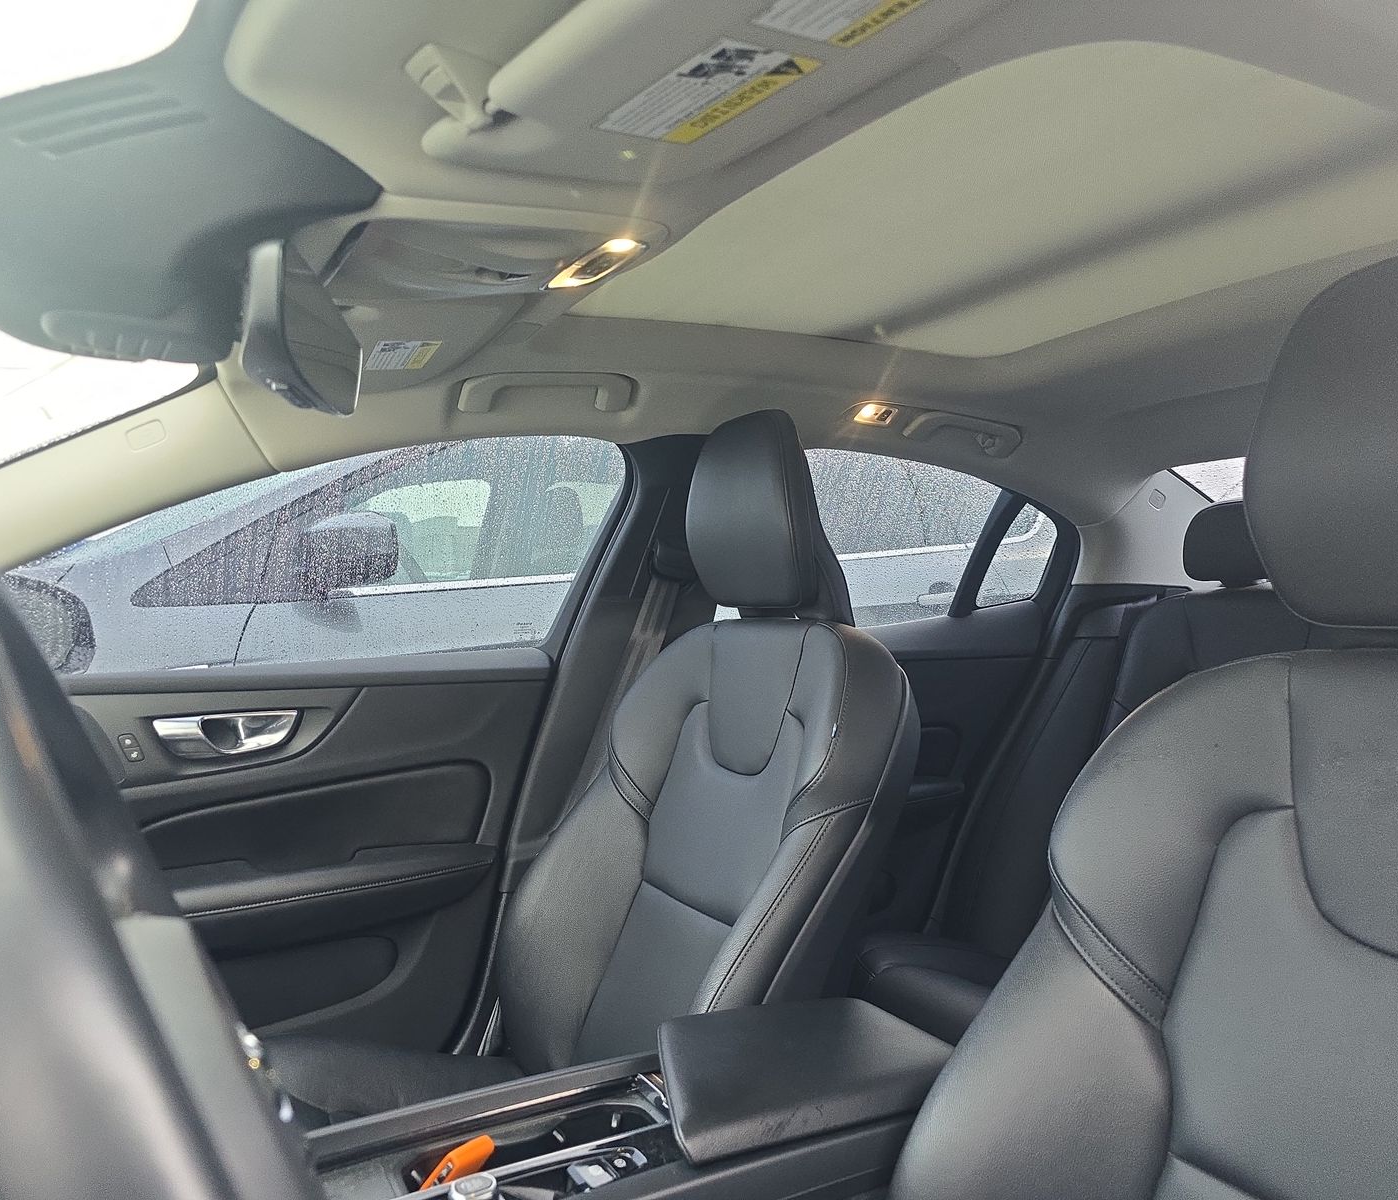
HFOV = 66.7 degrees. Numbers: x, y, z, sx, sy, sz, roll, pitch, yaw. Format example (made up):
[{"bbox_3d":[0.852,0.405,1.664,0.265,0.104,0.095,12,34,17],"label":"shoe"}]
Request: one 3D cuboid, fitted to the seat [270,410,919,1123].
[{"bbox_3d":[-0.190,0.300,1.090,0.830,1.030,0.540,0,0,-29],"label":"seat"}]

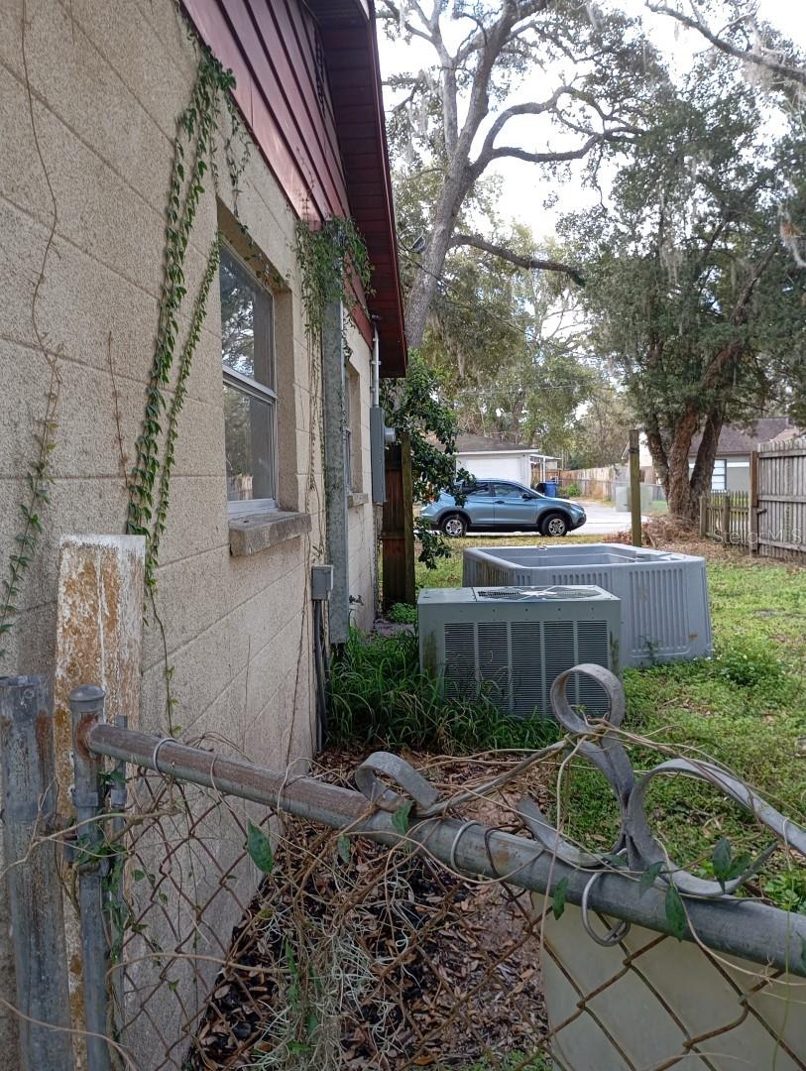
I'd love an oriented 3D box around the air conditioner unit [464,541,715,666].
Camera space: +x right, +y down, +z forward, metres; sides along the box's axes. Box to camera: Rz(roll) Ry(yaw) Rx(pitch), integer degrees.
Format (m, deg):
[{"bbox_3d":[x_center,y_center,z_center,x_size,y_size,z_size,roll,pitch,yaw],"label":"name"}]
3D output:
[{"bbox_3d":[1.429,0.532,7.272,1.620,0.755,1.860,-2,4,-8],"label":"air conditioner unit"}]

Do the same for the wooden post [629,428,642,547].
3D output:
[{"bbox_3d":[2.588,-0.207,9.675,0.092,1.970,0.092,-2,4,2],"label":"wooden post"}]

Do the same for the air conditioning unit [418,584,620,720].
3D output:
[{"bbox_3d":[0.664,0.677,5.153,1.090,0.670,0.720,-1,4,3],"label":"air conditioning unit"}]

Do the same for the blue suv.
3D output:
[{"bbox_3d":[2.675,-0.709,22.929,4.530,1.650,1.840,-1,4,8],"label":"blue suv"}]

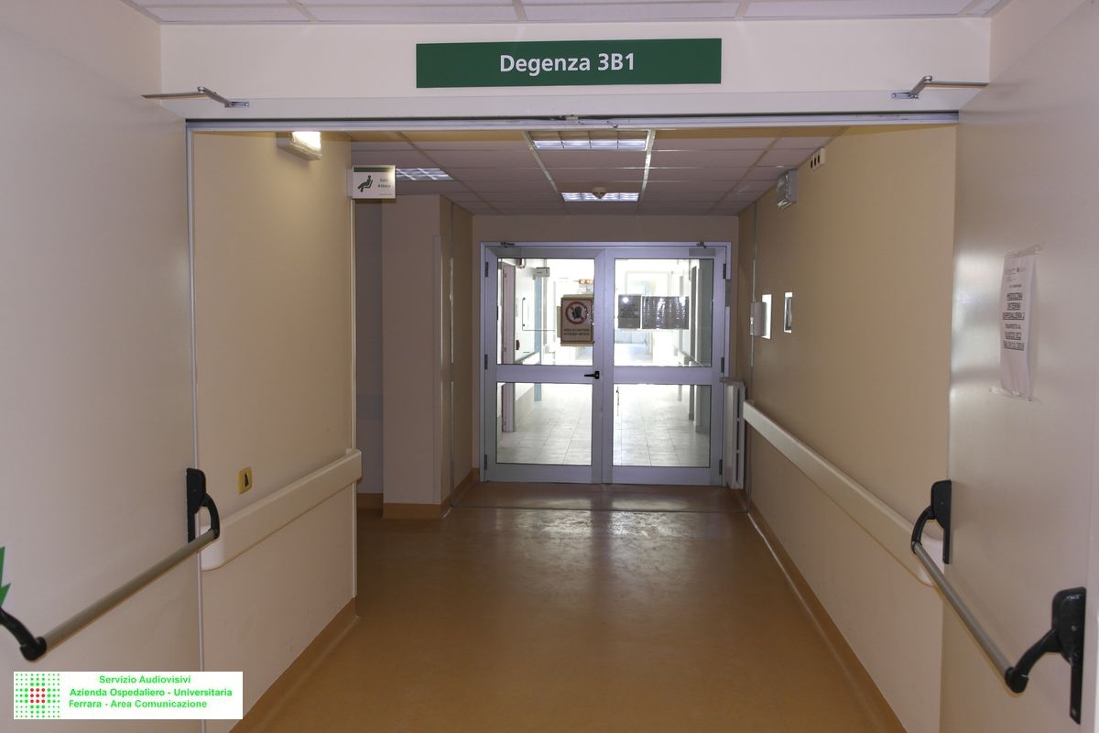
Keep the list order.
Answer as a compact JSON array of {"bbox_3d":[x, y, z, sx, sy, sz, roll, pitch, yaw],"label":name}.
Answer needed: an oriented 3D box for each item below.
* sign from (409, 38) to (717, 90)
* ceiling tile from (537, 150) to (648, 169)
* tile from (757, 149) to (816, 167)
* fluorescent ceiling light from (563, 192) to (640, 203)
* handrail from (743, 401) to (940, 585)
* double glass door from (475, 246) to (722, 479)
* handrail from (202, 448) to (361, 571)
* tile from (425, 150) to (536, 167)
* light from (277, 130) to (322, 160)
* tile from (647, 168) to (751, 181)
[{"bbox_3d":[0.049,-0.854,2.573,0.860,0.124,0.020,1,4,4],"label":"sign"},{"bbox_3d":[0.246,-1.140,5.024,0.595,0.020,0.595,1,4,4],"label":"ceiling tile"},{"bbox_3d":[1.282,-1.129,4.944,0.280,0.020,0.595,1,4,4],"label":"tile"},{"bbox_3d":[0.382,-1.282,6.793,0.595,0.070,0.595,1,4,4],"label":"fluorescent ceiling light"},{"bbox_3d":[1.377,0.466,4.971,0.085,0.150,4.150,1,4,4],"label":"handrail"},{"bbox_3d":[0.484,-0.022,8.204,2.220,2.170,0.080,1,4,4],"label":"double glass door"},{"bbox_3d":[-1.030,0.539,3.774,0.085,0.150,1.600,1,4,4],"label":"handrail"},{"bbox_3d":[-0.353,-1.147,5.069,0.595,0.020,0.595,1,4,4],"label":"tile"},{"bbox_3d":[-1.010,-0.954,3.753,0.075,0.165,0.380,1,4,4],"label":"light"},{"bbox_3d":[0.890,-1.174,5.575,0.595,0.020,0.595,1,4,4],"label":"tile"}]

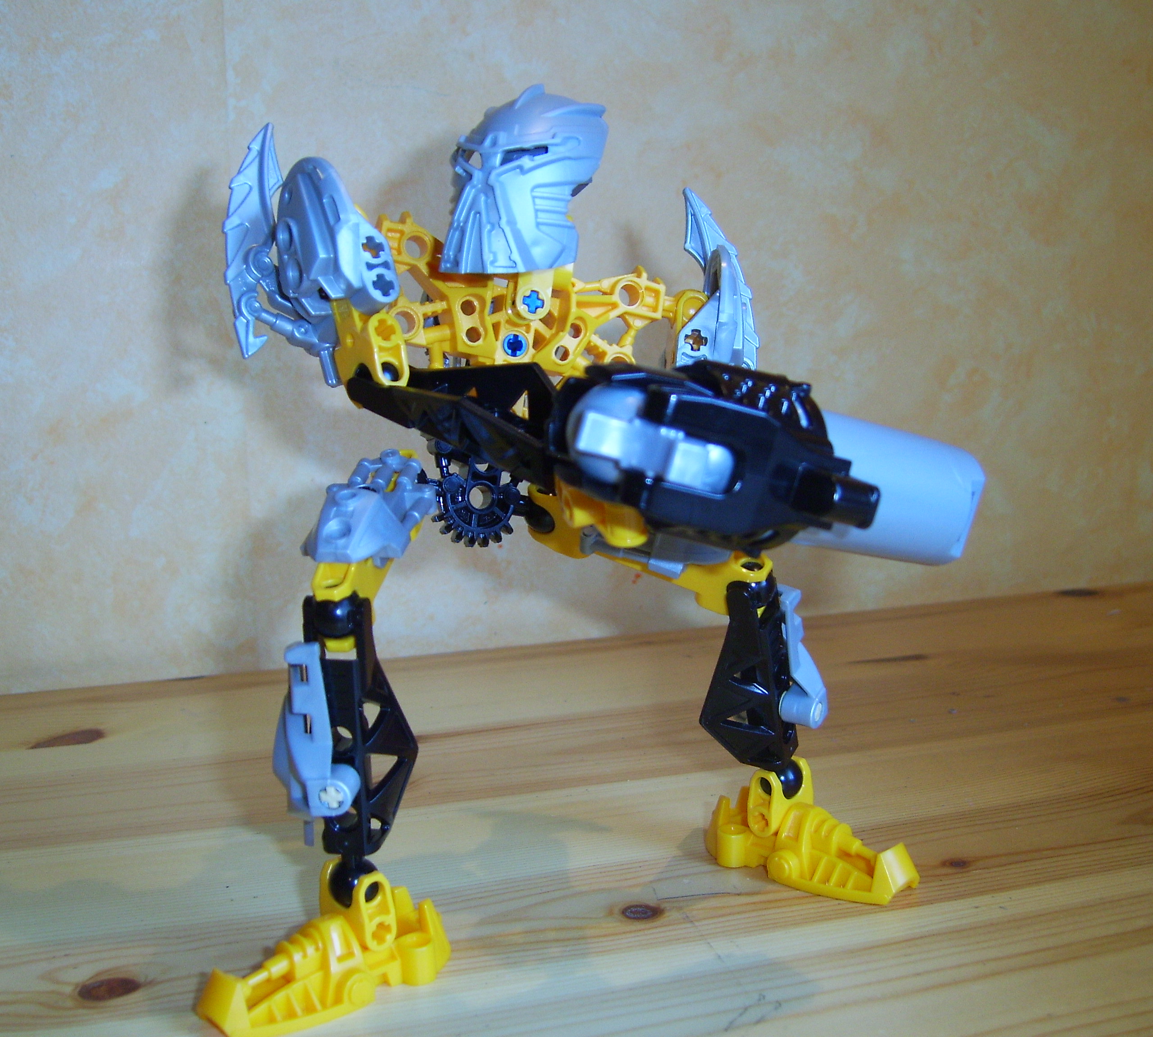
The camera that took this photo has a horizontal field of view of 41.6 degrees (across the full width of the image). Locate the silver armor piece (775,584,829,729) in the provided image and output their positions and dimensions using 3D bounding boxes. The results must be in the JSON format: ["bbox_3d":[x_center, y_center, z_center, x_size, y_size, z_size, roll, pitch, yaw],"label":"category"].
[{"bbox_3d":[0.049,0.032,0.334,0.012,0.034,0.013,8,36,28],"label":"silver armor piece"}]

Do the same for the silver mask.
[{"bbox_3d":[-0.010,-0.069,0.308,0.030,0.037,0.027,9,19,34],"label":"silver mask"}]

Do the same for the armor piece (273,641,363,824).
[{"bbox_3d":[-0.052,0.043,0.293,0.014,0.035,0.012,8,15,42],"label":"armor piece"}]

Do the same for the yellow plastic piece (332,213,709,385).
[{"bbox_3d":[-0.011,-0.045,0.315,0.072,0.036,0.034,3,19,-8],"label":"yellow plastic piece"}]

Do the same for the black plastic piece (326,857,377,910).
[{"bbox_3d":[-0.045,0.073,0.305,0.010,0.011,0.010,0,14,0],"label":"black plastic piece"}]

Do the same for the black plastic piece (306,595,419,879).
[{"bbox_3d":[-0.043,0.043,0.302,0.015,0.058,0.018,8,15,42],"label":"black plastic piece"}]

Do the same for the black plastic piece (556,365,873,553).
[{"bbox_3d":[0.024,-0.010,0.262,0.049,0.027,0.028,6,14,-21],"label":"black plastic piece"}]

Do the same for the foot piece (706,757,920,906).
[{"bbox_3d":[0.056,0.069,0.357,0.048,0.028,0.023,10,17,36],"label":"foot piece"}]

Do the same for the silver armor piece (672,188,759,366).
[{"bbox_3d":[0.030,-0.047,0.316,0.016,0.044,0.029,-1,15,24],"label":"silver armor piece"}]

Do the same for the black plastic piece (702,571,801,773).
[{"bbox_3d":[0.040,0.036,0.342,0.018,0.056,0.015,8,36,28],"label":"black plastic piece"}]

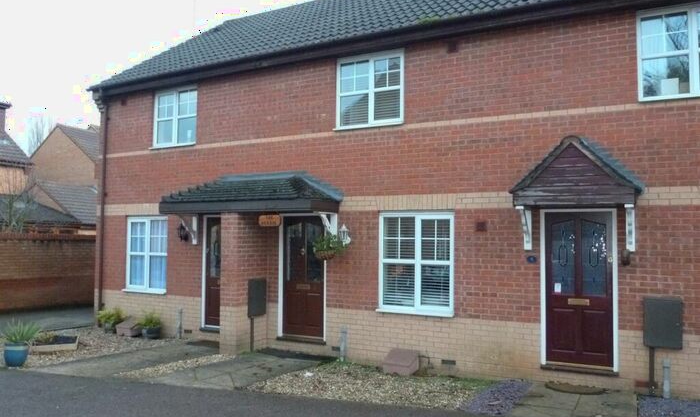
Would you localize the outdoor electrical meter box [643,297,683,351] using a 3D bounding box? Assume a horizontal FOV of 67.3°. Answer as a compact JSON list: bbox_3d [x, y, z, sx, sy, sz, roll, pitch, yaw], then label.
[{"bbox_3d":[3.585,1.315,6.044,0.380,0.550,0.220,-1,-4,27],"label":"outdoor electrical meter box"}]

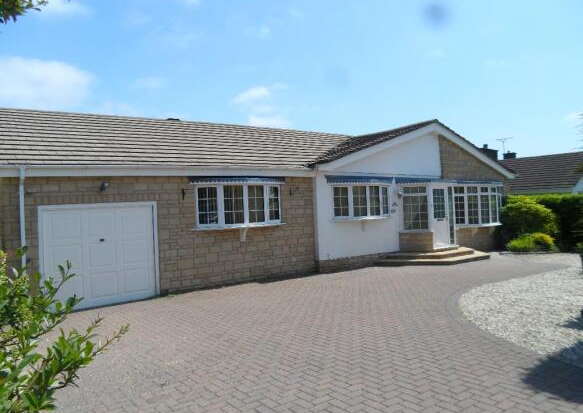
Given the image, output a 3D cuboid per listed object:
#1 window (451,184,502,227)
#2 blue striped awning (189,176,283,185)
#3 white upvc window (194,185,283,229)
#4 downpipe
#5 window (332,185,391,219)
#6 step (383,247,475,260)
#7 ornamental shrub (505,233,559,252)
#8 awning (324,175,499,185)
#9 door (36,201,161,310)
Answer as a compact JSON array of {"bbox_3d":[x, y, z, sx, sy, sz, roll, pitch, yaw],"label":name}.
[{"bbox_3d":[7.038,-0.023,15.970,3.200,1.540,0.600,-3,1,-37],"label":"window"},{"bbox_3d":[-1.190,-0.630,10.423,2.710,0.240,0.400,-3,1,-37],"label":"blue striped awning"},{"bbox_3d":[-1.197,0.011,10.471,2.450,1.060,0.400,-3,1,-37],"label":"white upvc window"},{"bbox_3d":[-4.901,0.663,7.718,0.090,2.820,0.120,-3,1,-37],"label":"downpipe"},{"bbox_3d":[2.292,-0.140,12.942,2.500,1.040,0.370,-3,1,-37],"label":"window"},{"bbox_3d":[4.553,1.556,13.880,3.200,0.160,1.450,-3,1,-37],"label":"step"},{"bbox_3d":[9.064,1.341,15.900,1.850,0.750,1.350,-2,1,30],"label":"ornamental shrub"},{"bbox_3d":[4.717,-0.839,14.424,8.700,0.320,0.950,-3,1,-37],"label":"awning"},{"bbox_3d":[-3.870,0.983,8.655,2.270,2.080,0.100,-3,1,-37],"label":"door"}]

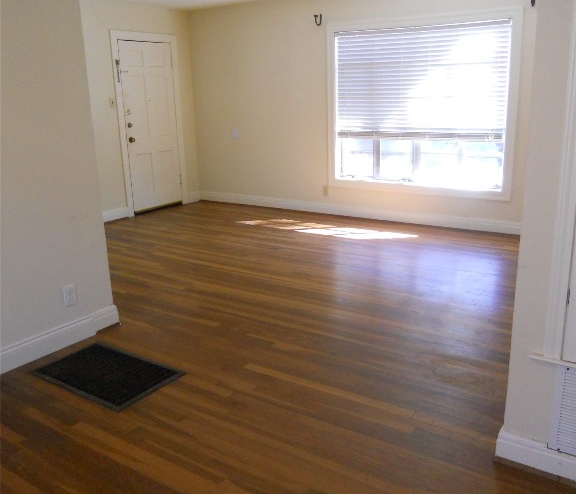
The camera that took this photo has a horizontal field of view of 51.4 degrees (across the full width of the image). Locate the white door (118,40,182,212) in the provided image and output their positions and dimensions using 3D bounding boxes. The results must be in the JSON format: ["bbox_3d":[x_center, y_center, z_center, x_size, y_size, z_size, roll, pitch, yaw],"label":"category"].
[{"bbox_3d":[-1.681,-1.475,7.376,0.045,2.000,0.837,8,18,33],"label":"white door"}]

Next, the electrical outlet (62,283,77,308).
[{"bbox_3d":[-1.302,0.290,3.569,0.012,0.121,0.078,8,18,33],"label":"electrical outlet"}]

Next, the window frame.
[{"bbox_3d":[1.347,-1.459,6.300,2.064,1.803,0.110,8,18,33],"label":"window frame"}]

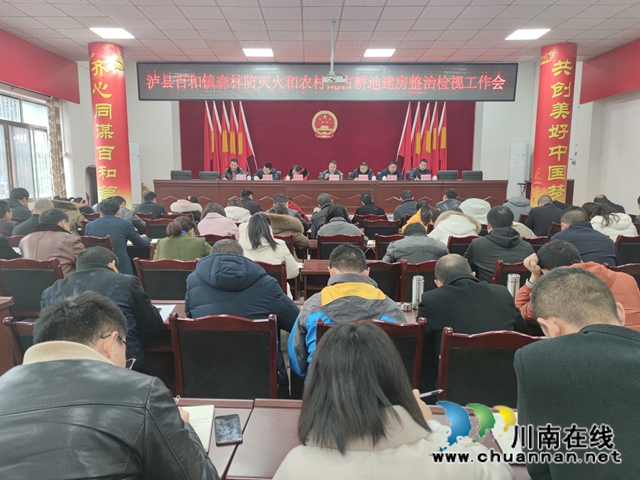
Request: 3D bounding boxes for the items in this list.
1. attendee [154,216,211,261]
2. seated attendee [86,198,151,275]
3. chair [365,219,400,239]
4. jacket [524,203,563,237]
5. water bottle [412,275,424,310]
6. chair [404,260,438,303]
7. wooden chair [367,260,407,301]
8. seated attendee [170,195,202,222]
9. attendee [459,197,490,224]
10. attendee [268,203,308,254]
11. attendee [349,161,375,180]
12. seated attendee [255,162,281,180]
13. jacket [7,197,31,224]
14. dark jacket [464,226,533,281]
[{"bbox_3d":[-1.075,0.417,3.561,0.490,1.200,0.750,0,9,2],"label":"attendee"},{"bbox_3d":[-2.123,0.191,4.738,0.560,1.254,0.750,1,8,7],"label":"seated attendee"},{"bbox_3d":[0.808,0.182,6.085,0.460,0.950,0.540,0,9,-1],"label":"chair"},{"bbox_3d":[2.895,-0.132,5.773,0.530,0.680,0.450,0,8,-1],"label":"jacket"},{"bbox_3d":[0.586,0.304,2.638,0.069,0.214,0.069,0,8,-1],"label":"water bottle"},{"bbox_3d":[0.783,0.551,3.353,0.460,0.940,0.540,0,8,0],"label":"chair"},{"bbox_3d":[0.351,0.587,3.314,0.460,0.980,0.560,0,8,-1],"label":"wooden chair"},{"bbox_3d":[-2.070,-0.085,6.944,0.500,1.190,0.740,0,9,0],"label":"seated attendee"},{"bbox_3d":[1.960,0.082,5.813,0.480,1.280,0.750,0,8,-1],"label":"attendee"},{"bbox_3d":[-0.370,0.220,4.806,0.540,1.220,0.760,0,9,0],"label":"attendee"},{"bbox_3d":[0.974,-1.210,10.335,0.600,1.160,0.750,0,9,-1],"label":"attendee"},{"bbox_3d":[-1.125,-1.092,9.544,0.570,1.110,0.750,0,9,0],"label":"seated attendee"},{"bbox_3d":[-4.001,-0.172,5.718,0.530,0.680,0.420,0,9,2],"label":"jacket"},{"bbox_3d":[1.349,0.232,3.433,0.560,0.700,0.460,0,9,-1],"label":"dark jacket"}]

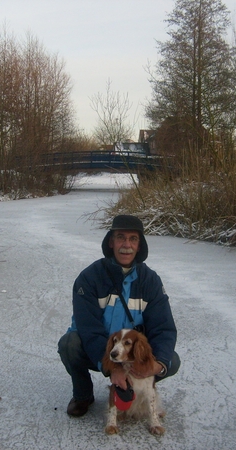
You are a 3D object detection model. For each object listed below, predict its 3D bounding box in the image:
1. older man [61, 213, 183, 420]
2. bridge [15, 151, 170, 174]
[{"bbox_3d":[0.010,0.475,3.420,0.650,1.090,0.720,0,6,-2],"label":"older man"},{"bbox_3d":[-1.280,-3.250,31.200,8.000,1.250,2.200,0,6,-1],"label":"bridge"}]

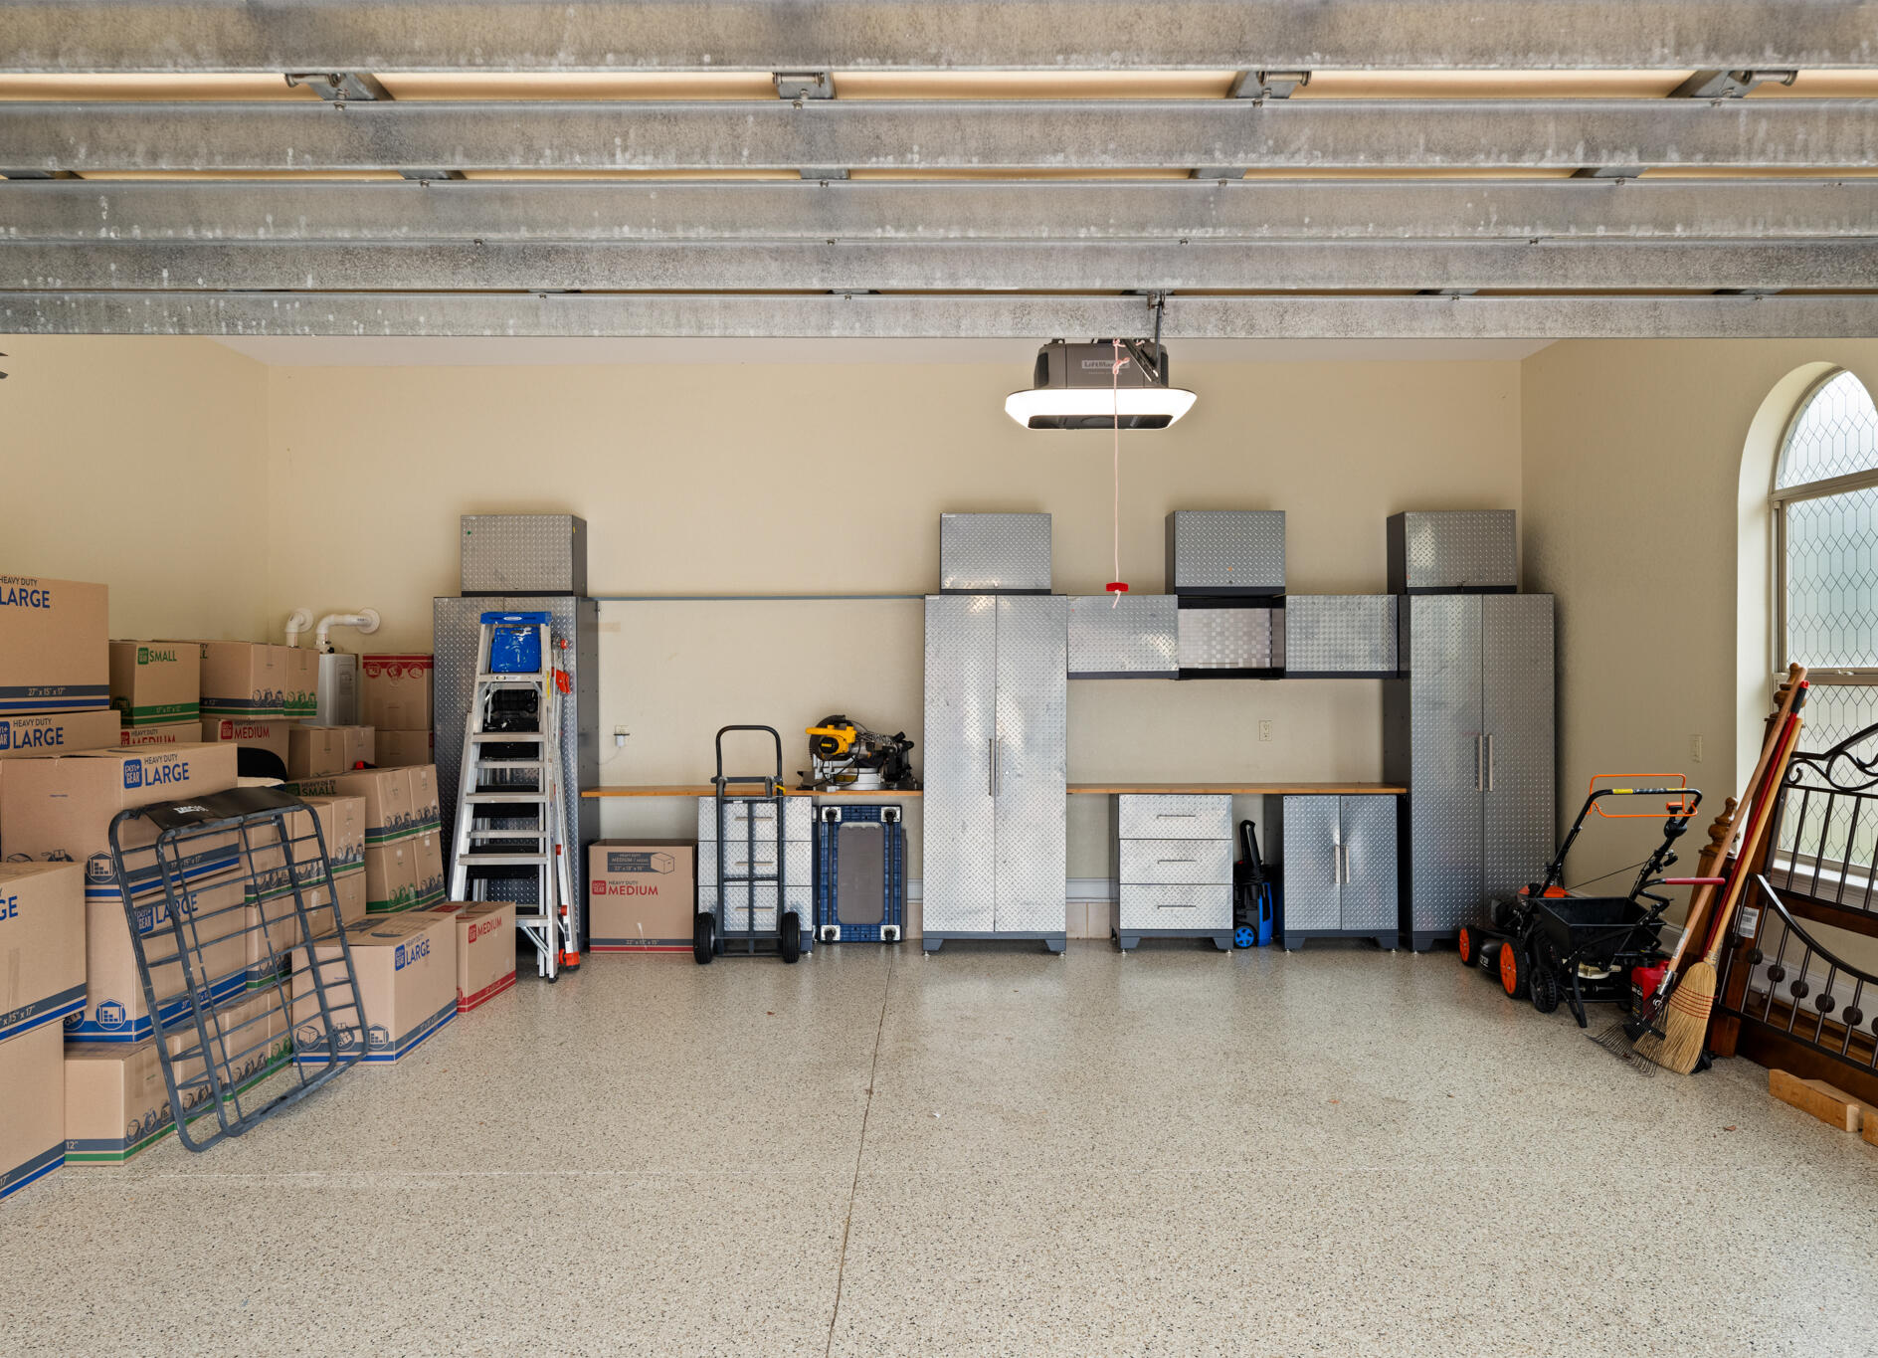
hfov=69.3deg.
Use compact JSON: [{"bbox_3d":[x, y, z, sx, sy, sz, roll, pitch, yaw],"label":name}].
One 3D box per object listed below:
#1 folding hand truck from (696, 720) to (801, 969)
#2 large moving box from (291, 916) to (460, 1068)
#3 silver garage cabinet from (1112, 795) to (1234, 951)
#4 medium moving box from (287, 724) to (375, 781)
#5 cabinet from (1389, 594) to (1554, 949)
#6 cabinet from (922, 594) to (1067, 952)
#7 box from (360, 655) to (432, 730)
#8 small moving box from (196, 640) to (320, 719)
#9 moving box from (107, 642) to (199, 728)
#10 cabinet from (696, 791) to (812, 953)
[{"bbox_3d":[-0.983,0.858,7.057,0.550,1.235,0.380,0,0,0],"label":"folding hand truck"},{"bbox_3d":[-2.275,1.247,5.528,0.389,0.453,0.701,0,0,-1],"label":"large moving box"},{"bbox_3d":[1.272,1.043,7.470,0.610,0.850,0.420,0,0,0],"label":"silver garage cabinet"},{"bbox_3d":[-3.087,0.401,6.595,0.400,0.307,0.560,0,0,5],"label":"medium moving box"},{"bbox_3d":[2.893,0.509,7.433,0.765,1.912,0.460,0,0,0],"label":"cabinet"},{"bbox_3d":[0.301,0.516,7.428,0.765,1.912,0.460,0,0,0],"label":"cabinet"},{"bbox_3d":[-2.860,0.075,7.430,0.342,0.395,0.520,0,0,0],"label":"box"},{"bbox_3d":[-3.070,0.008,5.940,0.437,0.314,0.560,0,0,0],"label":"small moving box"},{"bbox_3d":[-3.140,0.027,5.280,0.290,0.314,0.435,0,0,0],"label":"moving box"},{"bbox_3d":[-0.975,1.052,7.447,0.610,0.848,0.420,0,0,0],"label":"cabinet"}]

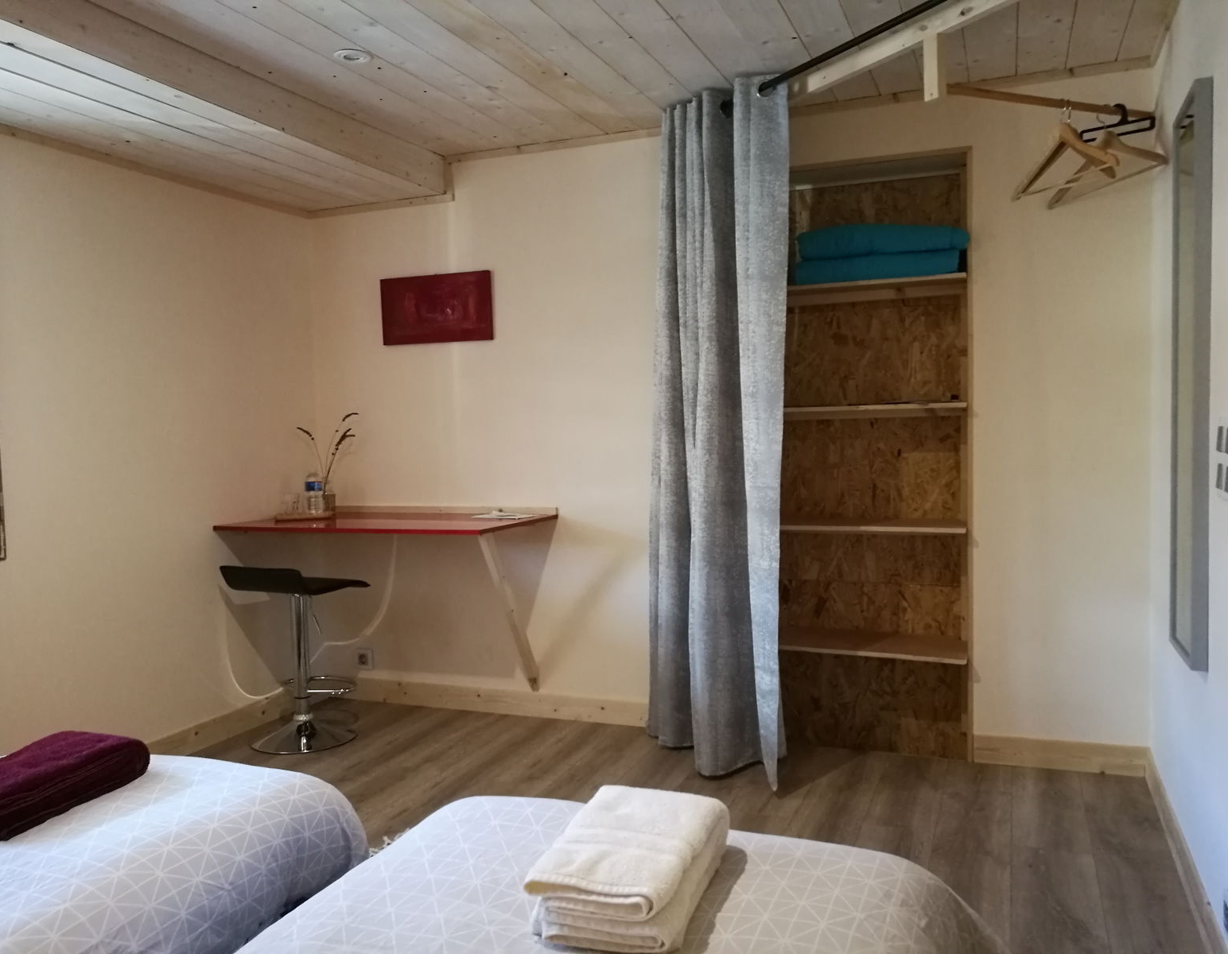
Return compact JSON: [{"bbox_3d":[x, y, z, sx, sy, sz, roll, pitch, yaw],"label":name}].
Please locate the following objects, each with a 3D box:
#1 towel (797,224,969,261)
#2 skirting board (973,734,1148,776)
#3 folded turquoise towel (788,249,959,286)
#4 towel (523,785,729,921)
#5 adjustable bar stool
[{"bbox_3d":[0.906,-0.768,3.299,0.532,0.096,0.320,0,3,22],"label":"towel"},{"bbox_3d":[1.387,0.866,3.096,0.493,0.093,0.020,0,3,22],"label":"skirting board"},{"bbox_3d":[0.894,-0.684,3.335,0.513,0.081,0.300,0,3,22],"label":"folded turquoise towel"},{"bbox_3d":[0.026,0.529,1.412,0.200,0.050,0.323,0,3,22],"label":"towel"},{"bbox_3d":[-1.113,0.623,3.544,0.366,0.643,0.374,0,3,24],"label":"adjustable bar stool"}]

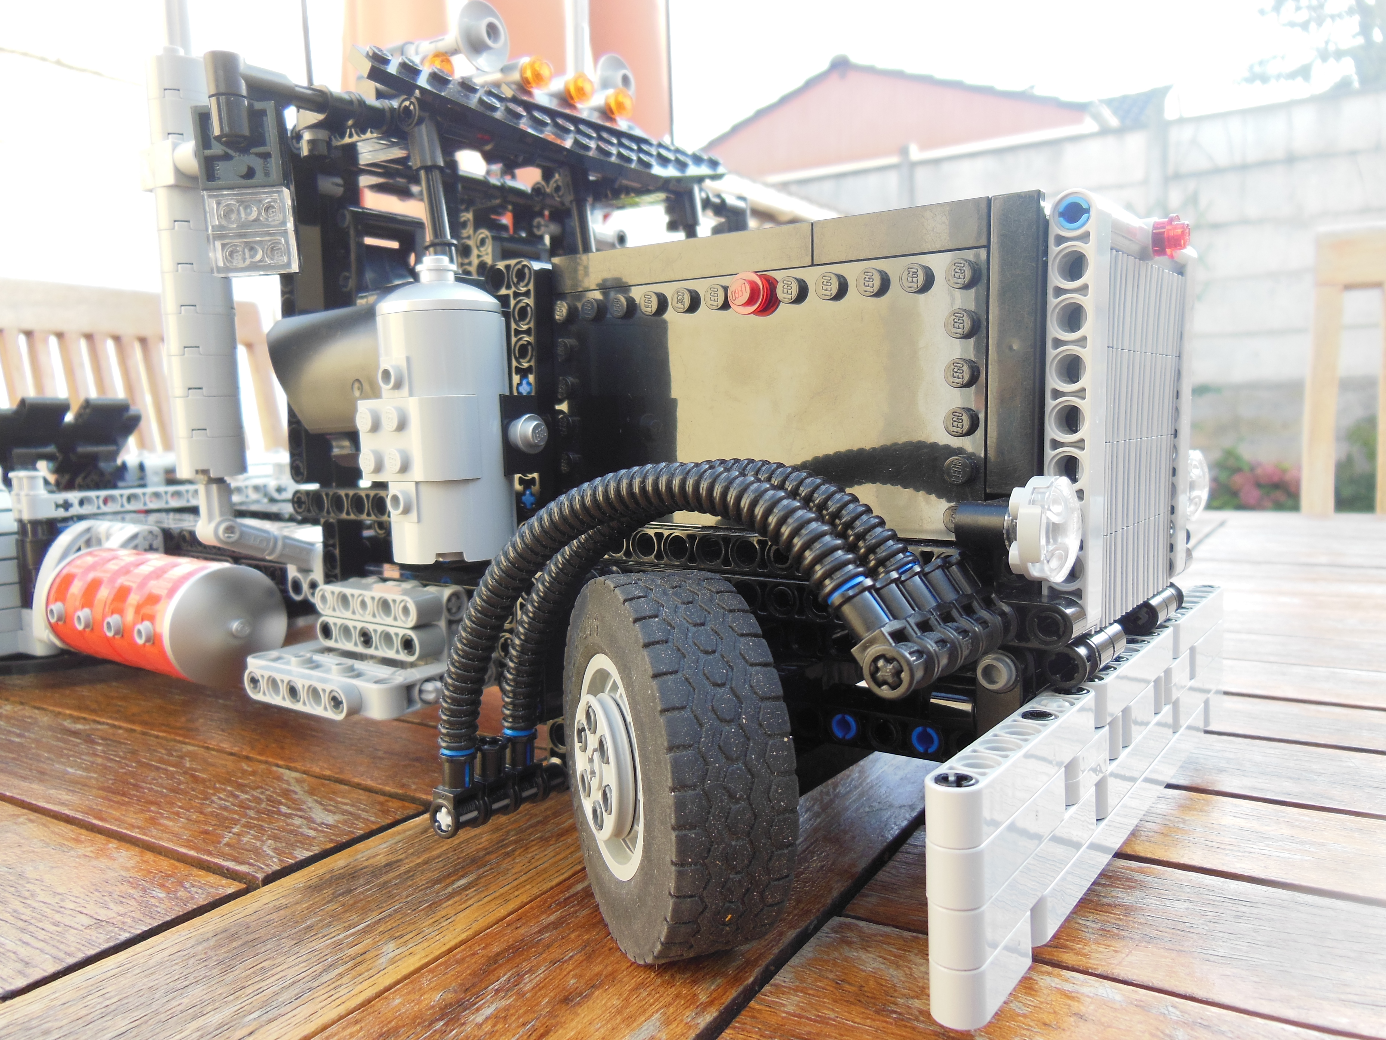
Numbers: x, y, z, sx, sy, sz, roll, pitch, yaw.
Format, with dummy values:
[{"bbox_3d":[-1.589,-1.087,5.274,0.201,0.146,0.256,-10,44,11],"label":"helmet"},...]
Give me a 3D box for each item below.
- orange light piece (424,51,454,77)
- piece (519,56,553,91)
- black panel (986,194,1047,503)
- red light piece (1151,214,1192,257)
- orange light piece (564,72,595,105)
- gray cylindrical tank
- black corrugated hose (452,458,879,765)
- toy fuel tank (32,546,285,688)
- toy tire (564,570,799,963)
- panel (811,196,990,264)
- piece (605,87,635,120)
[{"bbox_3d":[-0.056,-0.099,0.220,0.005,0.008,0.008,3,8,35],"label":"orange light piece"},{"bbox_3d":[-0.038,-0.109,0.245,0.005,0.008,0.008,3,8,35],"label":"piece"},{"bbox_3d":[0.052,-0.028,0.162,0.008,0.048,0.003,3,8,35],"label":"black panel"},{"bbox_3d":[0.087,-0.051,0.182,0.005,0.008,0.008,3,8,35],"label":"red light piece"},{"bbox_3d":[-0.029,-0.111,0.258,0.005,0.008,0.008,3,8,35],"label":"orange light piece"},{"bbox_3d":[-0.051,-0.022,0.200,0.032,0.060,0.028,3,8,35],"label":"gray cylindrical tank"},{"bbox_3d":[-0.012,0.019,0.162,0.088,0.056,0.007,3,8,35],"label":"black corrugated hose"},{"bbox_3d":[-0.147,0.026,0.277,0.079,0.033,0.033,3,8,35],"label":"toy fuel tank"},{"bbox_3d":[-0.005,0.040,0.170,0.021,0.062,0.062,-4,7,-21],"label":"toy tire"},{"bbox_3d":[0.035,-0.049,0.172,0.032,0.008,0.003,3,8,35],"label":"panel"},{"bbox_3d":[-0.020,-0.112,0.271,0.005,0.008,0.008,3,8,35],"label":"piece"}]

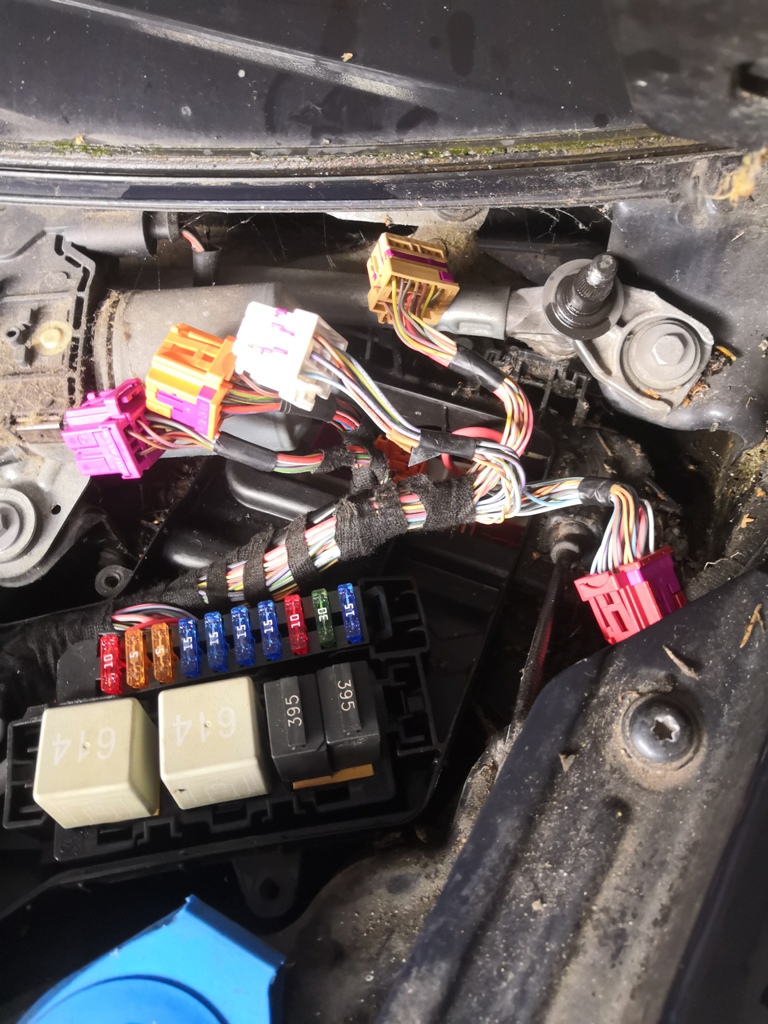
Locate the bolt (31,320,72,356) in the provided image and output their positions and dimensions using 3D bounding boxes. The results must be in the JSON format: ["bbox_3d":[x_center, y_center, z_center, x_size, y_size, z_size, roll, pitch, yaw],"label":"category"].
[{"bbox_3d":[-0.118,-0.061,0.283,0.015,0.006,0.014,0,76,-2],"label":"bolt"}]

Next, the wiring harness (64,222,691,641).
[{"bbox_3d":[-0.005,-0.025,0.270,0.198,0.082,0.115,-1,52,2],"label":"wiring harness"}]

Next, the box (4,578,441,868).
[{"bbox_3d":[-0.053,0.067,0.259,0.139,0.047,0.082,-9,51,-3],"label":"box"}]

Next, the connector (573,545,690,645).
[{"bbox_3d":[0.083,0.029,0.268,0.020,0.028,0.027,-13,82,-42],"label":"connector"}]

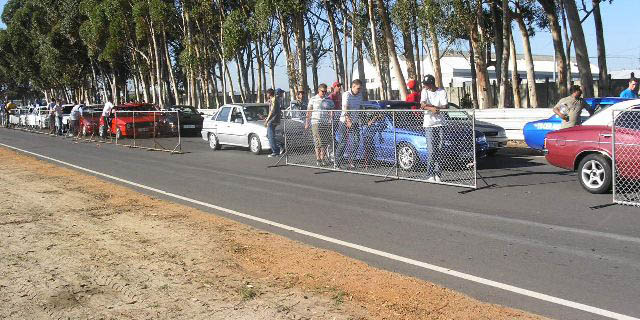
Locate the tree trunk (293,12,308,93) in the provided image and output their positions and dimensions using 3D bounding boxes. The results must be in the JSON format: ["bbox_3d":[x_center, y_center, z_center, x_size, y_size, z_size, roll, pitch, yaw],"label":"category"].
[{"bbox_3d":[-0.926,-4.580,35.601,0.582,5.717,0.582,-4,5,0],"label":"tree trunk"}]

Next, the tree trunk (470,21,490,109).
[{"bbox_3d":[5.847,-3.001,25.374,0.567,4.046,0.567,-7,5,0],"label":"tree trunk"}]

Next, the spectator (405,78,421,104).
[{"bbox_3d":[2.221,-1.035,17.002,0.420,1.880,0.550,-5,6,-30],"label":"spectator"}]

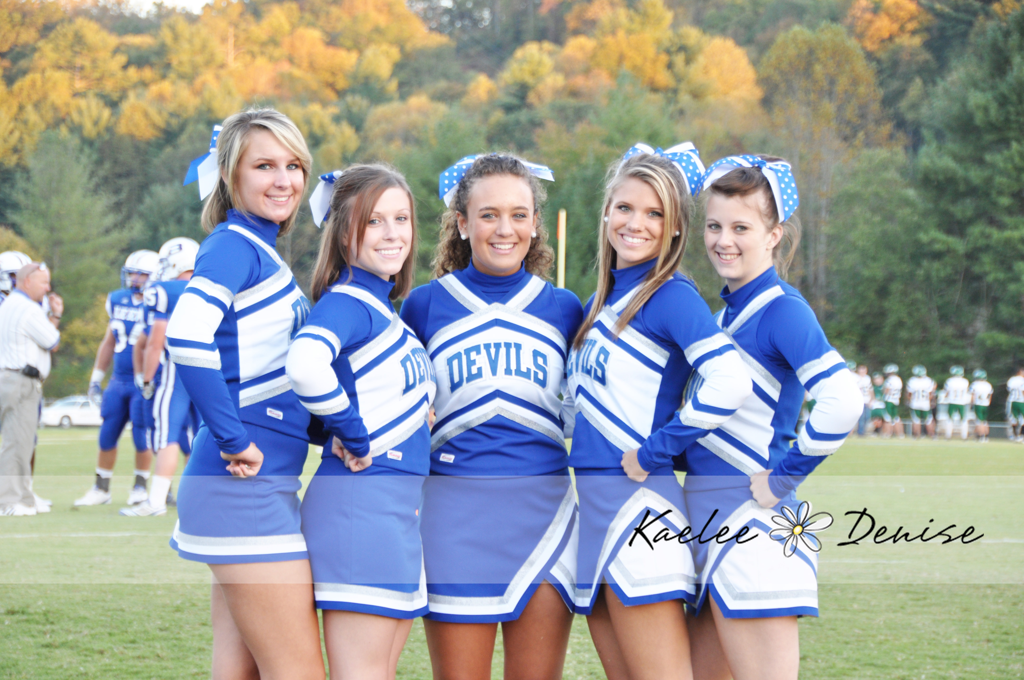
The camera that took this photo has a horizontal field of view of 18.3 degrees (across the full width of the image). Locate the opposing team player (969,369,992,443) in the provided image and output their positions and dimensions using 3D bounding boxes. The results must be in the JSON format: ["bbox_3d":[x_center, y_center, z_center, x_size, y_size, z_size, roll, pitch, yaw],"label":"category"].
[{"bbox_3d":[11.419,1.604,77.500,0.580,1.785,0.420,1,-1,-1],"label":"opposing team player"}]

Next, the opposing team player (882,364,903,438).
[{"bbox_3d":[9.601,1.538,80.300,0.600,1.872,0.450,1,-1,-30],"label":"opposing team player"}]

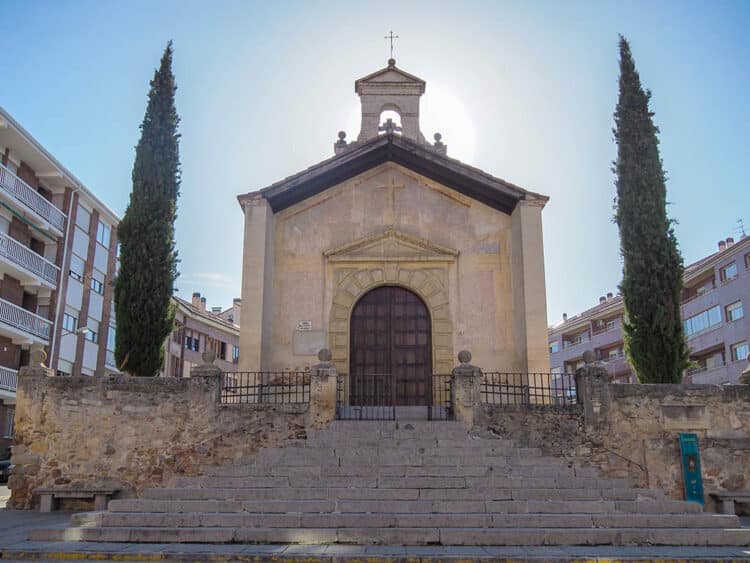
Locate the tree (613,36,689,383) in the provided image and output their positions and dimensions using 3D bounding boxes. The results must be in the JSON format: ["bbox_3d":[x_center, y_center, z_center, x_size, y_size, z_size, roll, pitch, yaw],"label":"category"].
[{"bbox_3d":[7.308,-1.984,16.626,1.800,10.905,1.750,0,-15,0],"label":"tree"}]

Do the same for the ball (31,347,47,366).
[{"bbox_3d":[-7.138,1.600,12.911,0.340,0.394,0.340,0,-15,0],"label":"ball"}]

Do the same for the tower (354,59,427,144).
[{"bbox_3d":[0.531,-6.167,20.807,2.450,3.374,0.850,0,-15,0],"label":"tower"}]

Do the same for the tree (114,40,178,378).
[{"bbox_3d":[-5.964,-1.933,16.613,1.650,10.601,1.650,0,-15,0],"label":"tree"}]

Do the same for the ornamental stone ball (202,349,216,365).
[{"bbox_3d":[-3.548,1.611,13.011,0.310,0.350,0.310,0,-15,0],"label":"ornamental stone ball"}]

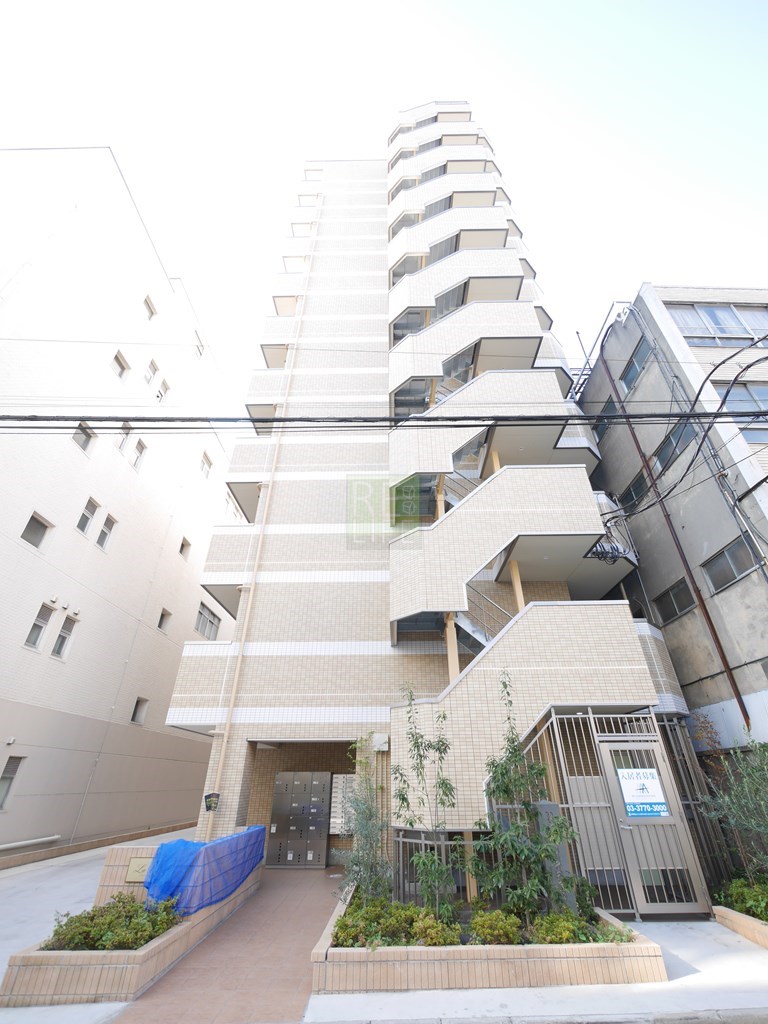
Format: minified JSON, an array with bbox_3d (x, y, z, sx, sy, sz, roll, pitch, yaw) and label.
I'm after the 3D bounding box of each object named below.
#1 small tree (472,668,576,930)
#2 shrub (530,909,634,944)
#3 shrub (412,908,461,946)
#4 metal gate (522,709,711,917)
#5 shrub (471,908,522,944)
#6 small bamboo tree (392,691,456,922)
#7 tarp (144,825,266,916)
[{"bbox_3d":[1.740,3.647,5.563,1.220,2.820,1.050,0,-32,0],"label":"small tree"},{"bbox_3d":[2.140,4.553,4.593,1.080,0.300,0.560,0,-32,0],"label":"shrub"},{"bbox_3d":[0.570,4.537,4.567,0.500,0.300,0.480,0,-32,0],"label":"shrub"},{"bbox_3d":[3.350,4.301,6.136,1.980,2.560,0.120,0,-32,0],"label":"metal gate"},{"bbox_3d":[1.200,4.547,4.584,0.520,0.300,0.500,0,-32,0],"label":"shrub"},{"bbox_3d":[0.530,3.777,5.601,0.870,2.620,0.750,0,-32,0],"label":"small bamboo tree"},{"bbox_3d":[-2.600,5.331,6.310,0.690,0.740,2.380,-4,-32,6],"label":"tarp"}]

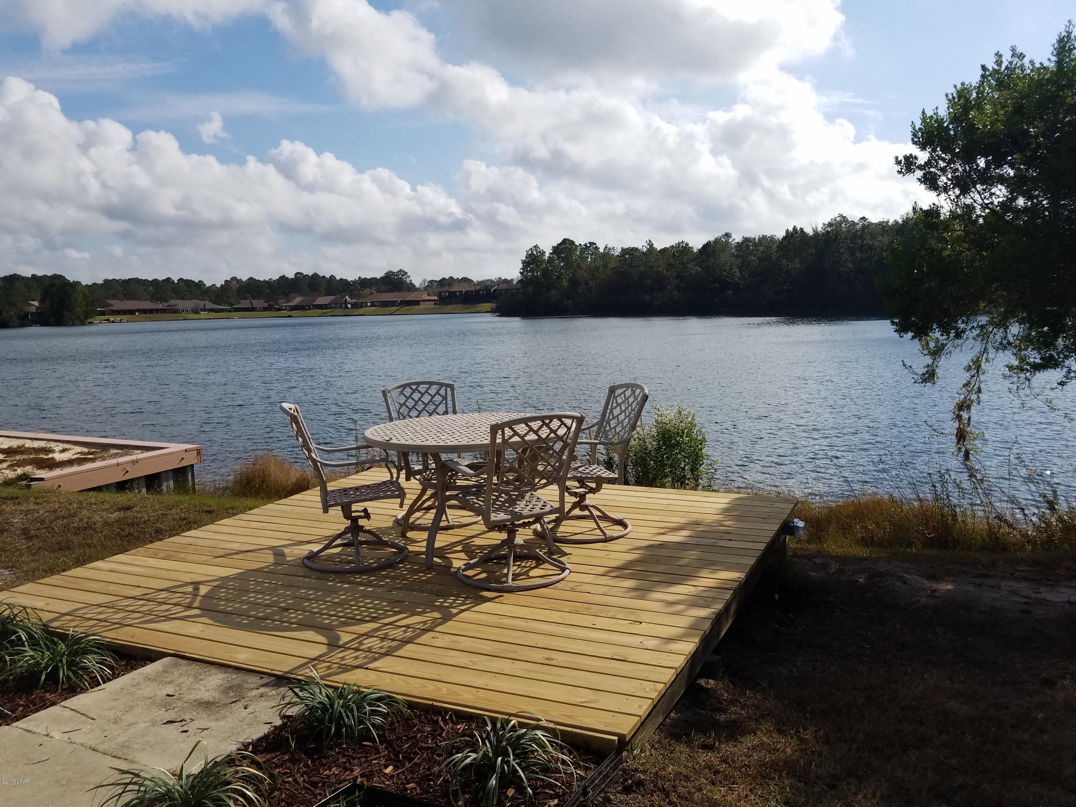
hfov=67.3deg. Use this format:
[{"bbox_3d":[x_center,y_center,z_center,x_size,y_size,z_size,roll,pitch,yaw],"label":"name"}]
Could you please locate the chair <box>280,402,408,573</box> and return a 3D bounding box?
[{"bbox_3d":[-1.151,0.451,4.752,0.740,0.960,0.630,-4,8,-15],"label":"chair"}]

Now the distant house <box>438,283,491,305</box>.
[{"bbox_3d":[-27.281,-40.363,298.045,19.800,7.800,13.000,-3,7,-9],"label":"distant house"}]

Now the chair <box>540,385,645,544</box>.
[{"bbox_3d":[0.330,0.346,5.199,0.740,0.960,0.630,-4,8,-19],"label":"chair"}]

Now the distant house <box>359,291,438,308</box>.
[{"bbox_3d":[-50.643,-37.525,293.304,29.000,5.900,14.000,-3,7,-12],"label":"distant house"}]

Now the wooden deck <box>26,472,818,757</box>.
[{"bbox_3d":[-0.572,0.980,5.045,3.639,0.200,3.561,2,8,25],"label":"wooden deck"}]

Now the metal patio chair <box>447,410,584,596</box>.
[{"bbox_3d":[-0.117,0.470,4.347,0.630,0.960,0.740,-6,8,-30],"label":"metal patio chair"}]

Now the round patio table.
[{"bbox_3d":[-0.402,0.510,5.008,1.280,0.730,1.280,-2,7,0],"label":"round patio table"}]

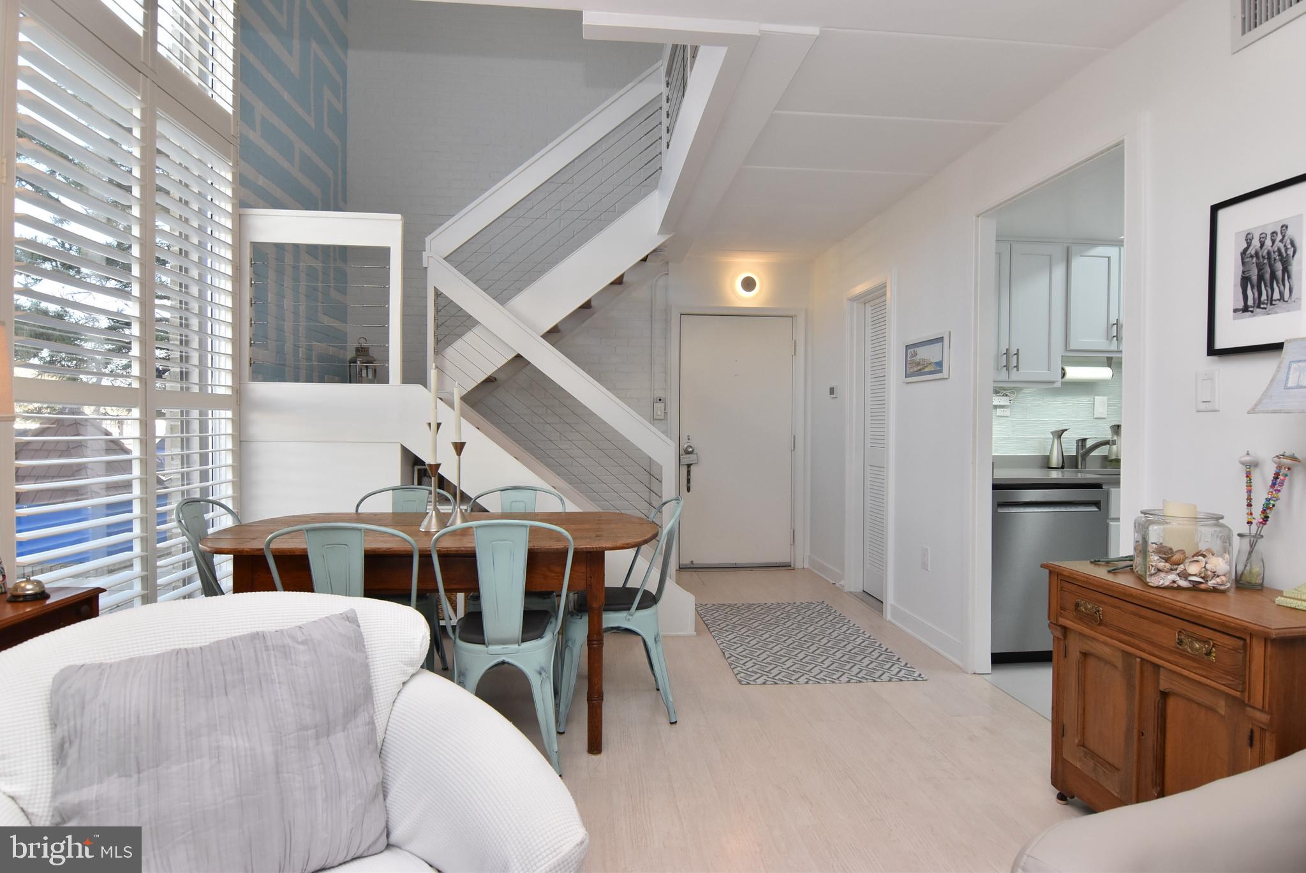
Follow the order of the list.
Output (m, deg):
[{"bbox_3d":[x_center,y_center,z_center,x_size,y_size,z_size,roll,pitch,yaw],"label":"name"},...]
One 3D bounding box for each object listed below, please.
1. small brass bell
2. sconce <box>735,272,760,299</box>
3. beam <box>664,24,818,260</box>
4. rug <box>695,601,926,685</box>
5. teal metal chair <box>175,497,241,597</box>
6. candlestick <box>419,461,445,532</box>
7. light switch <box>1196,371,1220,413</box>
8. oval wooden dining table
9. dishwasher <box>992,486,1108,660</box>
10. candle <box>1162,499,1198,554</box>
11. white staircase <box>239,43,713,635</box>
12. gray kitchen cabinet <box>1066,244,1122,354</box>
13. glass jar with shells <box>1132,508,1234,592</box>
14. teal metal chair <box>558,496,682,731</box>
[{"bbox_3d":[-1.701,0.410,1.780,0.086,0.063,0.086,0,1,-6],"label":"small brass bell"},{"bbox_3d":[0.752,-1.201,5.181,0.209,0.209,0.083,0,1,-6],"label":"sconce"},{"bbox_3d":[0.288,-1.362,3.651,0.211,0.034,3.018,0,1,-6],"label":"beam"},{"bbox_3d":[0.766,1.097,3.619,0.867,0.010,1.365,0,1,-4],"label":"rug"},{"bbox_3d":[-1.592,0.672,2.645,0.500,0.855,0.450,0,1,-6],"label":"teal metal chair"},{"bbox_3d":[-0.866,0.235,2.562,0.103,0.258,0.103,0,1,-6],"label":"candlestick"},{"bbox_3d":[1.616,-0.134,1.909,0.010,0.125,0.075,0,1,-6],"label":"light switch"},{"bbox_3d":[-0.826,0.735,2.622,1.690,0.740,0.920,0,1,-5],"label":"oval wooden dining table"},{"bbox_3d":[1.877,0.665,3.435,0.600,0.856,0.598,0,1,-6],"label":"dishwasher"},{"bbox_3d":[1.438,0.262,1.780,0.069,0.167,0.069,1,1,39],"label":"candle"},{"bbox_3d":[-1.014,-0.771,4.279,2.410,3.700,1.660,0,1,-6],"label":"white staircase"},{"bbox_3d":[2.488,-0.737,3.686,0.620,0.600,0.330,0,1,-6],"label":"gray kitchen cabinet"},{"bbox_3d":[1.457,0.305,1.805,0.190,0.183,0.210,1,1,28],"label":"glass jar with shells"},{"bbox_3d":[-0.138,0.677,2.645,0.478,0.847,0.431,0,1,-8],"label":"teal metal chair"}]

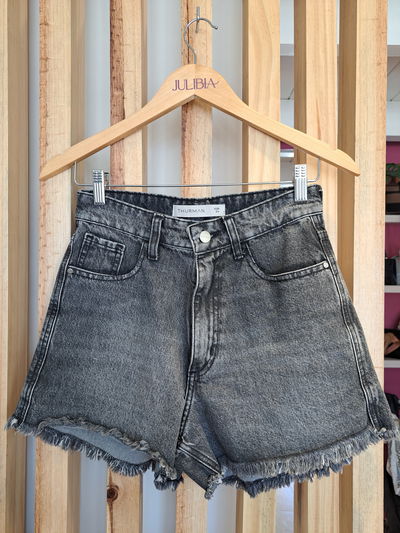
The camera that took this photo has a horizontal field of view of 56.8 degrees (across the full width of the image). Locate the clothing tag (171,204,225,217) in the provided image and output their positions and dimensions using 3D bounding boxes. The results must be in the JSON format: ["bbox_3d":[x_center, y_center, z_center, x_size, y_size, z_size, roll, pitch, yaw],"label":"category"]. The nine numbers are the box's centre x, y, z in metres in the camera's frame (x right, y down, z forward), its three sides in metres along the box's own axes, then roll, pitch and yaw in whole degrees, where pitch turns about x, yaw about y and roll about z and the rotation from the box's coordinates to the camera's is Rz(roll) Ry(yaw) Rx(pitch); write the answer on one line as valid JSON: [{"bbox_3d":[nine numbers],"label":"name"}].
[{"bbox_3d":[0.000,-0.077,0.512,0.073,0.017,0.002,0,0,5],"label":"clothing tag"}]

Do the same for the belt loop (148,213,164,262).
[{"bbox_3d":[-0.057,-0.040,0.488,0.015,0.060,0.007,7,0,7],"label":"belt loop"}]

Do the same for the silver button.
[{"bbox_3d":[0.006,-0.038,0.481,0.015,0.015,0.006,0,0,3],"label":"silver button"}]

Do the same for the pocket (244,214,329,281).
[{"bbox_3d":[0.114,-0.025,0.487,0.109,0.086,0.018,0,0,-3],"label":"pocket"}]

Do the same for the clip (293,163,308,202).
[{"bbox_3d":[0.135,-0.111,0.493,0.015,0.049,0.022,0,0,5],"label":"clip"}]

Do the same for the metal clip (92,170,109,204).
[{"bbox_3d":[-0.139,-0.110,0.517,0.015,0.049,0.022,0,0,5],"label":"metal clip"}]

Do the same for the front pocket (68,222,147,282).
[{"bbox_3d":[-0.127,-0.022,0.502,0.106,0.080,0.018,0,0,11],"label":"front pocket"}]

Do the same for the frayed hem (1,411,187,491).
[{"bbox_3d":[-0.147,0.255,0.510,0.243,0.108,0.050,0,0,5],"label":"frayed hem"}]

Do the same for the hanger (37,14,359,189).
[{"bbox_3d":[-0.006,-0.228,0.510,0.443,0.237,0.020,0,0,5],"label":"hanger"}]

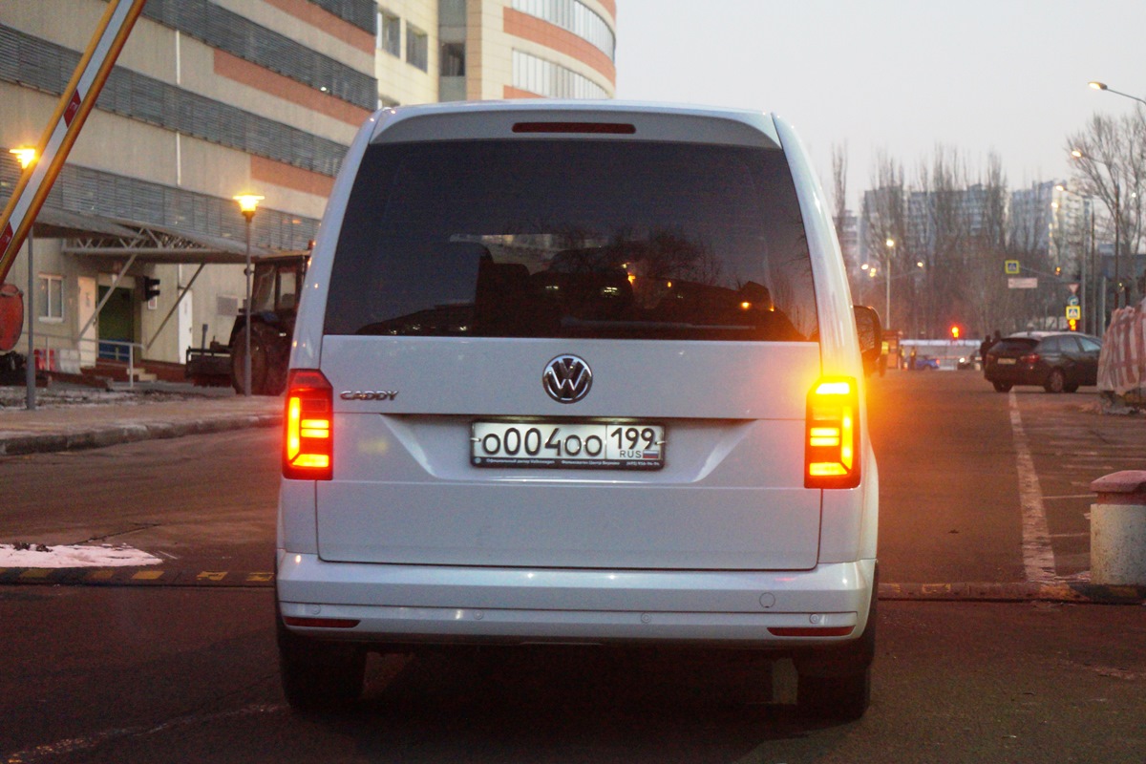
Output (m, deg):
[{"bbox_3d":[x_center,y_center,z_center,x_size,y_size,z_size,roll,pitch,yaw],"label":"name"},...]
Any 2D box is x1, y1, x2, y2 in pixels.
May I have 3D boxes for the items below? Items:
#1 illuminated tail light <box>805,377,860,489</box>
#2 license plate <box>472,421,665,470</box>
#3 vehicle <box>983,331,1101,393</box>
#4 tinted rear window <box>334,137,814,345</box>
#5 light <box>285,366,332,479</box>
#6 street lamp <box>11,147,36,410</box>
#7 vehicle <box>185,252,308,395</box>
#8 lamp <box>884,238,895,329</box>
[{"bbox_3d":[0.716,0.141,7.370,0.153,0.310,0.140,1,1,3],"label":"illuminated tail light"},{"bbox_3d":[-0.012,0.174,7.320,0.530,0.130,0.020,1,1,3],"label":"license plate"},{"bbox_3d":[12.220,-0.490,66.900,4.420,1.550,1.780,-1,1,-45],"label":"vehicle"},{"bbox_3d":[0.000,-0.400,7.480,1.370,0.590,0.100,1,-16,3],"label":"tinted rear window"},{"bbox_3d":[-0.742,0.118,7.450,0.150,0.310,0.140,1,1,3],"label":"light"},{"bbox_3d":[-8.325,-1.589,41.000,0.560,4.020,0.560,0,1,0],"label":"street lamp"},{"bbox_3d":[-5.420,-1.130,52.850,2.050,2.820,5.200,0,1,-40],"label":"vehicle"},{"bbox_3d":[21.312,-5.368,180.000,0.600,8.400,0.700,0,1,-18],"label":"lamp"}]

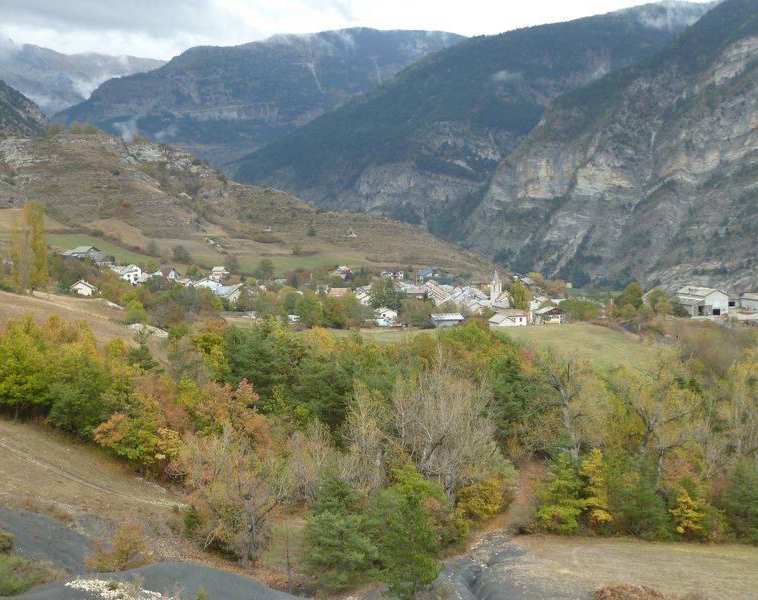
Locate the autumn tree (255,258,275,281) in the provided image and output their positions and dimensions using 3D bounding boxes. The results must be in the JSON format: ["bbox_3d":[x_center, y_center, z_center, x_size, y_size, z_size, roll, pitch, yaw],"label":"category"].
[{"bbox_3d":[-61.610,-16.560,690.000,10.800,12.000,10.500,0,3,0],"label":"autumn tree"}]

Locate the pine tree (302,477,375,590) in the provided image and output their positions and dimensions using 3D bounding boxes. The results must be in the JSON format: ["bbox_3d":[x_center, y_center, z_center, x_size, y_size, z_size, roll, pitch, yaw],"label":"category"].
[{"bbox_3d":[-3.290,19.390,106.000,6.200,9.500,6.200,0,3,0],"label":"pine tree"}]

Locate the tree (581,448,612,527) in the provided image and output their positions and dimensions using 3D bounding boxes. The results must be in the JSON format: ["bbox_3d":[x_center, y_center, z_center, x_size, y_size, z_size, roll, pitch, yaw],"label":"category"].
[{"bbox_3d":[21.120,18.389,124.000,3.100,7.800,3.100,0,4,0],"label":"tree"}]

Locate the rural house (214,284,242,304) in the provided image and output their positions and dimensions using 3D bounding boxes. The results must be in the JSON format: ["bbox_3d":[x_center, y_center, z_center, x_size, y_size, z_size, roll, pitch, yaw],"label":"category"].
[{"bbox_3d":[-62.960,-2.400,530.000,9.000,8.200,9.000,-2,3,-38],"label":"rural house"}]

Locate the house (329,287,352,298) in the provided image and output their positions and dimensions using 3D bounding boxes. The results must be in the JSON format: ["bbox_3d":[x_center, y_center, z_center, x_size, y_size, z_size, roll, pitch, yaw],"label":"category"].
[{"bbox_3d":[-19.385,-3.525,640.000,11.000,6.800,9.000,0,4,-2],"label":"house"}]

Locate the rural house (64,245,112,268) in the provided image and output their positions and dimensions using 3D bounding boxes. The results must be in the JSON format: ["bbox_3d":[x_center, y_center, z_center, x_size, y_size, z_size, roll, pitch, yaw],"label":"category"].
[{"bbox_3d":[-165.117,-25.207,720.000,22.000,11.500,15.000,-1,4,-20],"label":"rural house"}]

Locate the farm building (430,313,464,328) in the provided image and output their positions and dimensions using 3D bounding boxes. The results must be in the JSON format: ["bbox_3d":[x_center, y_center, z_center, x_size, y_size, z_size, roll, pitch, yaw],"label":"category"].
[{"bbox_3d":[26.210,7.900,490.000,12.000,5.500,7.000,-1,3,-22],"label":"farm building"}]

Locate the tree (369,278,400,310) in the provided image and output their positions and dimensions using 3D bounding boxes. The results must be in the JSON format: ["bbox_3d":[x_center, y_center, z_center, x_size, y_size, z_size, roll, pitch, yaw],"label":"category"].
[{"bbox_3d":[2.726,-3.222,630.000,14.500,17.000,14.000,0,4,0],"label":"tree"}]

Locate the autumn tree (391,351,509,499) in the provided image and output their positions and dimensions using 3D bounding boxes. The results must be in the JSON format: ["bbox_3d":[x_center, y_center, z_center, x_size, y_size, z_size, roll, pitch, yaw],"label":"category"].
[{"bbox_3d":[7.543,13.642,136.000,12.200,16.200,11.500,0,4,0],"label":"autumn tree"}]

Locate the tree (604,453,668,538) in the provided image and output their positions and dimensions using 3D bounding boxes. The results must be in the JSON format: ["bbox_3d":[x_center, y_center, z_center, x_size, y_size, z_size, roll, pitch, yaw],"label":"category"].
[{"bbox_3d":[25.620,19.480,126.000,6.200,8.200,6.000,0,3,0],"label":"tree"}]

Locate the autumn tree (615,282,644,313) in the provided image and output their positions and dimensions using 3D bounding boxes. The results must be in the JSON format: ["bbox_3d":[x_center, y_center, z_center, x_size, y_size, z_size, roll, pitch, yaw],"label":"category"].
[{"bbox_3d":[105.990,-0.850,540.000,12.300,13.000,12.000,0,3,0],"label":"autumn tree"}]

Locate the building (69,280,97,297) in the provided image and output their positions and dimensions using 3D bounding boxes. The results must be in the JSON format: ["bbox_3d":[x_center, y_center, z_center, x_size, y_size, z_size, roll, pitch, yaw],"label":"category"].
[{"bbox_3d":[-111.588,-4.343,480.000,9.500,6.000,9.000,0,4,-2],"label":"building"}]

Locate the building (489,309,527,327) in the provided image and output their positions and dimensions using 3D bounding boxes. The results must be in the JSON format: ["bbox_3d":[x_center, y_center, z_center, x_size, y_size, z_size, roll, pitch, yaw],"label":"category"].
[{"bbox_3d":[56.833,7.930,560.000,14.000,7.400,12.000,-1,4,-12],"label":"building"}]

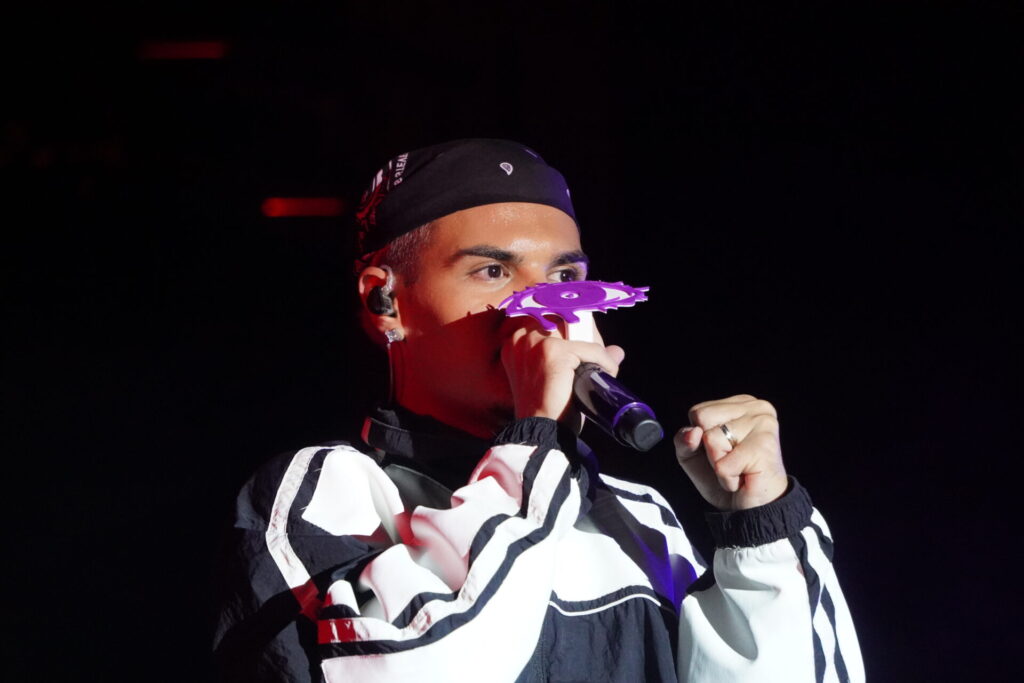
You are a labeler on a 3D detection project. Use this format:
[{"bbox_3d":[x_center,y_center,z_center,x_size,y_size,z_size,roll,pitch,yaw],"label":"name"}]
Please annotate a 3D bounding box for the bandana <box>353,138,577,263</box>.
[{"bbox_3d":[-0.040,-0.119,5.000,0.170,0.114,0.213,4,-3,-33],"label":"bandana"}]

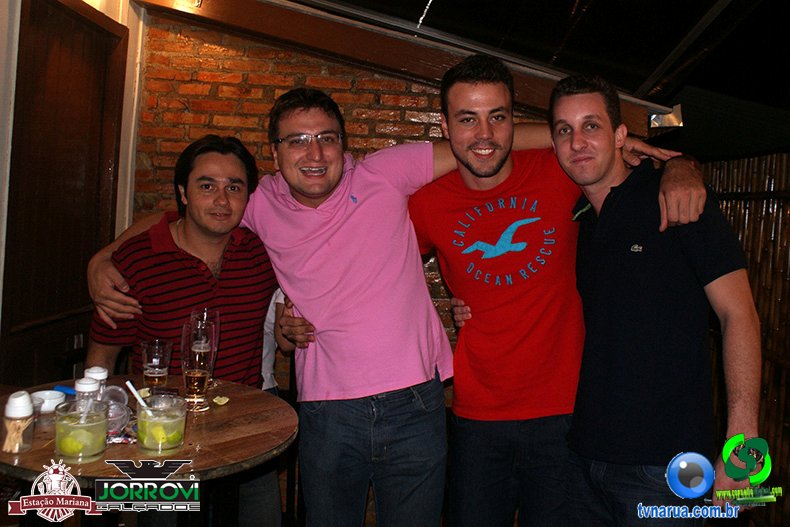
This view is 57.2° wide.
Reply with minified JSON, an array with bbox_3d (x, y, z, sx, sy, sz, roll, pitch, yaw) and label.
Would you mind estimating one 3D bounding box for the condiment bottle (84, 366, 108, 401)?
[{"bbox_3d":[-0.577,0.245,1.400,0.046,0.088,0.046,5,3,0],"label":"condiment bottle"}]

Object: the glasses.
[{"bbox_3d":[-0.191,-0.270,1.575,0.143,0.040,0.130,-4,4,-14],"label":"glasses"}]

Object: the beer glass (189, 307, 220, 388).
[{"bbox_3d":[-0.440,0.200,1.680,0.069,0.179,0.069,5,3,0],"label":"beer glass"}]

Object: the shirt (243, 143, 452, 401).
[{"bbox_3d":[-0.110,0.016,1.680,0.490,0.570,0.280,-7,2,7],"label":"shirt"}]

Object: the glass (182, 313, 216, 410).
[{"bbox_3d":[-0.405,0.213,1.495,0.069,0.179,0.069,5,3,0],"label":"glass"}]

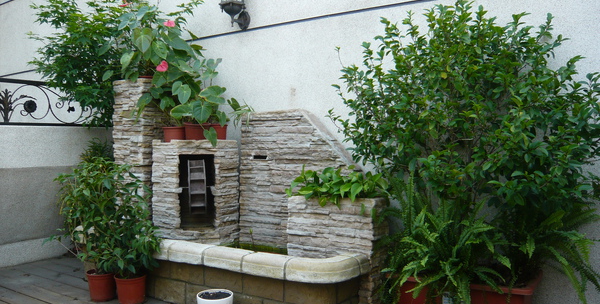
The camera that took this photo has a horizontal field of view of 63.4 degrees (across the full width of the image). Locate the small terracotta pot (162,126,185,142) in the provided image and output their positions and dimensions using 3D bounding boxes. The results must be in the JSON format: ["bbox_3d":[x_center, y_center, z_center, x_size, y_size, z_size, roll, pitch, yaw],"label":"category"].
[{"bbox_3d":[-1.145,-0.152,4.484,0.200,0.163,0.200,0,1,0],"label":"small terracotta pot"}]

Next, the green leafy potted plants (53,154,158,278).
[{"bbox_3d":[-1.338,0.430,3.338,0.717,0.784,0.582,0,2,-22],"label":"green leafy potted plants"}]

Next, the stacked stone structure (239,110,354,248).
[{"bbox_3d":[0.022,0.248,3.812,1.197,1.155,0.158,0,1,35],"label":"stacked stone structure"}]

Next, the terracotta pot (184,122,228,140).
[{"bbox_3d":[-0.824,-0.171,4.274,0.357,0.173,0.241,0,1,35],"label":"terracotta pot"}]

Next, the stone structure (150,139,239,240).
[{"bbox_3d":[-0.968,0.360,4.412,0.892,0.934,0.221,0,1,35],"label":"stone structure"}]

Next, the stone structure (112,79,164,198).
[{"bbox_3d":[-1.182,0.236,3.703,0.321,1.514,0.314,2,2,32],"label":"stone structure"}]

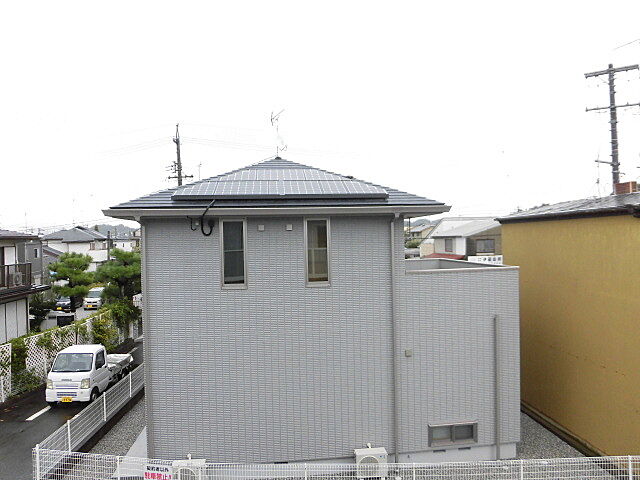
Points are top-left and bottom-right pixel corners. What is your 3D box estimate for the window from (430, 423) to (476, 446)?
[{"bbox_3d":[3.115,4.555,10.391,1.140,0.500,0.120,-1,-1,-5],"label":"window"}]

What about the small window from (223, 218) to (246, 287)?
[{"bbox_3d":[-1.920,0.292,9.961,0.570,1.550,0.120,-1,-1,-5],"label":"small window"}]

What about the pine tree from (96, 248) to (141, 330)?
[{"bbox_3d":[-11.071,2.788,24.500,2.900,4.600,2.900,-1,-1,-5],"label":"pine tree"}]

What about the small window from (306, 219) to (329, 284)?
[{"bbox_3d":[-0.046,0.274,10.138,0.550,1.550,0.120,-1,-1,-5],"label":"small window"}]

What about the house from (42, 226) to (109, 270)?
[{"bbox_3d":[-31.830,1.895,58.000,6.800,7.500,6.600,-1,-1,-5],"label":"house"}]

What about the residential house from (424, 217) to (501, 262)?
[{"bbox_3d":[16.075,1.166,45.000,8.200,7.200,9.000,-1,-1,-5],"label":"residential house"}]

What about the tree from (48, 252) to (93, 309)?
[{"bbox_3d":[-16.522,2.826,29.500,2.900,4.100,2.900,-1,-1,-5],"label":"tree"}]

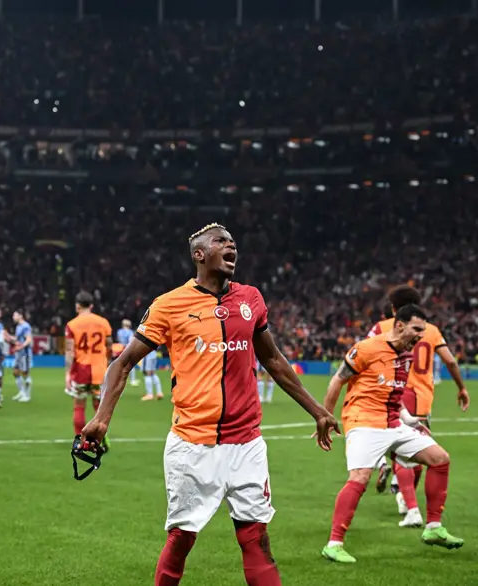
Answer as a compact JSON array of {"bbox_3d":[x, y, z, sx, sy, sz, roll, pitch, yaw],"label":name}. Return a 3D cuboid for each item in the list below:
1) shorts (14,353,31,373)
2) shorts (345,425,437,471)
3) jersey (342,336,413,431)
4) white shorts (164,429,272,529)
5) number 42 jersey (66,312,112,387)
[{"bbox_3d":[-4.240,1.342,33.500,0.300,0.440,0.400,1,-1,-30],"label":"shorts"},{"bbox_3d":[0.976,0.957,10.950,0.420,0.380,0.440,-1,-2,44],"label":"shorts"},{"bbox_3d":[0.897,0.582,11.000,0.460,0.660,0.310,2,15,-45],"label":"jersey"},{"bbox_3d":[-0.083,0.732,6.900,0.430,0.460,0.300,0,-1,-15],"label":"white shorts"},{"bbox_3d":[-1.731,0.654,19.800,0.540,0.800,0.310,0,-1,-9],"label":"number 42 jersey"}]

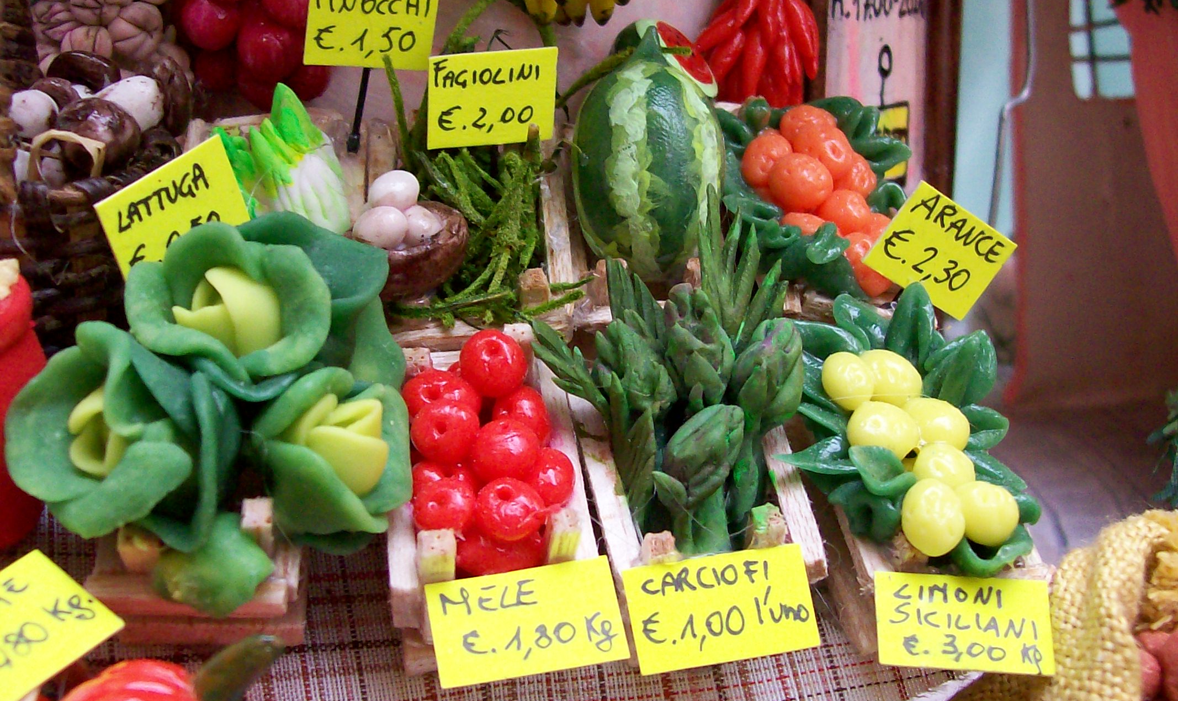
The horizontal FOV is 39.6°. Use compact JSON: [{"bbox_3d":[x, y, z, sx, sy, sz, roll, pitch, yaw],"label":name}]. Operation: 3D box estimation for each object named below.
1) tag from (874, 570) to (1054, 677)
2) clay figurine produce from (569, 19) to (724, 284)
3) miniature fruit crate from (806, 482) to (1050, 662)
[{"bbox_3d":[0.049,0.036,0.213,0.023,0.012,0.001,-3,12,0],"label":"tag"},{"bbox_3d":[0.010,-0.031,0.266,0.025,0.041,0.025,0,22,0],"label":"clay figurine produce"},{"bbox_3d":[0.049,0.020,0.233,0.026,0.022,0.038,-3,43,-3],"label":"miniature fruit crate"}]

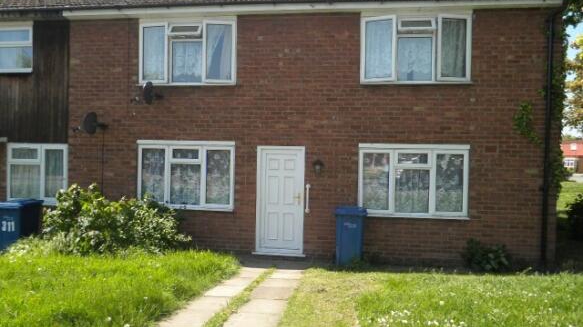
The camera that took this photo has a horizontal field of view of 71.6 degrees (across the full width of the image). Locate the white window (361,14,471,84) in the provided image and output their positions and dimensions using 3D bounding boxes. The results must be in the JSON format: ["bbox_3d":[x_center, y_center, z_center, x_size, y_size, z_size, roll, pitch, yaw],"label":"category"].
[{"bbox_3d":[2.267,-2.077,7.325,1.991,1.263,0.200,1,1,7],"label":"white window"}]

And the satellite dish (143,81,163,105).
[{"bbox_3d":[-2.690,-1.338,7.723,0.400,0.430,0.450,1,1,3],"label":"satellite dish"}]

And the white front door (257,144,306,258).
[{"bbox_3d":[-0.212,0.698,7.720,0.917,2.041,0.100,1,1,7],"label":"white front door"}]

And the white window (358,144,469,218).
[{"bbox_3d":[2.231,0.325,7.420,1.995,1.347,0.130,1,1,7],"label":"white window"}]

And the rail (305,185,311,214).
[{"bbox_3d":[0.311,0.662,7.594,0.087,0.554,0.080,1,1,7],"label":"rail"}]

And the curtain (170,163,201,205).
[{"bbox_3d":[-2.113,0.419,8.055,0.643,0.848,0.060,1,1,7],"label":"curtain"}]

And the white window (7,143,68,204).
[{"bbox_3d":[-5.243,0.215,8.350,1.293,1.235,0.100,1,1,7],"label":"white window"}]

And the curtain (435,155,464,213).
[{"bbox_3d":[2.906,0.354,7.427,0.530,1.090,0.080,1,1,7],"label":"curtain"}]

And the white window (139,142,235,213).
[{"bbox_3d":[-2.091,0.238,7.948,2.014,1.351,0.130,1,1,7],"label":"white window"}]

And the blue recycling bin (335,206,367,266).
[{"bbox_3d":[1.062,1.288,7.177,0.520,1.030,0.600,1,1,15],"label":"blue recycling bin"}]

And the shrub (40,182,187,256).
[{"bbox_3d":[-3.128,0.980,7.413,2.450,1.220,1.300,1,1,7],"label":"shrub"}]

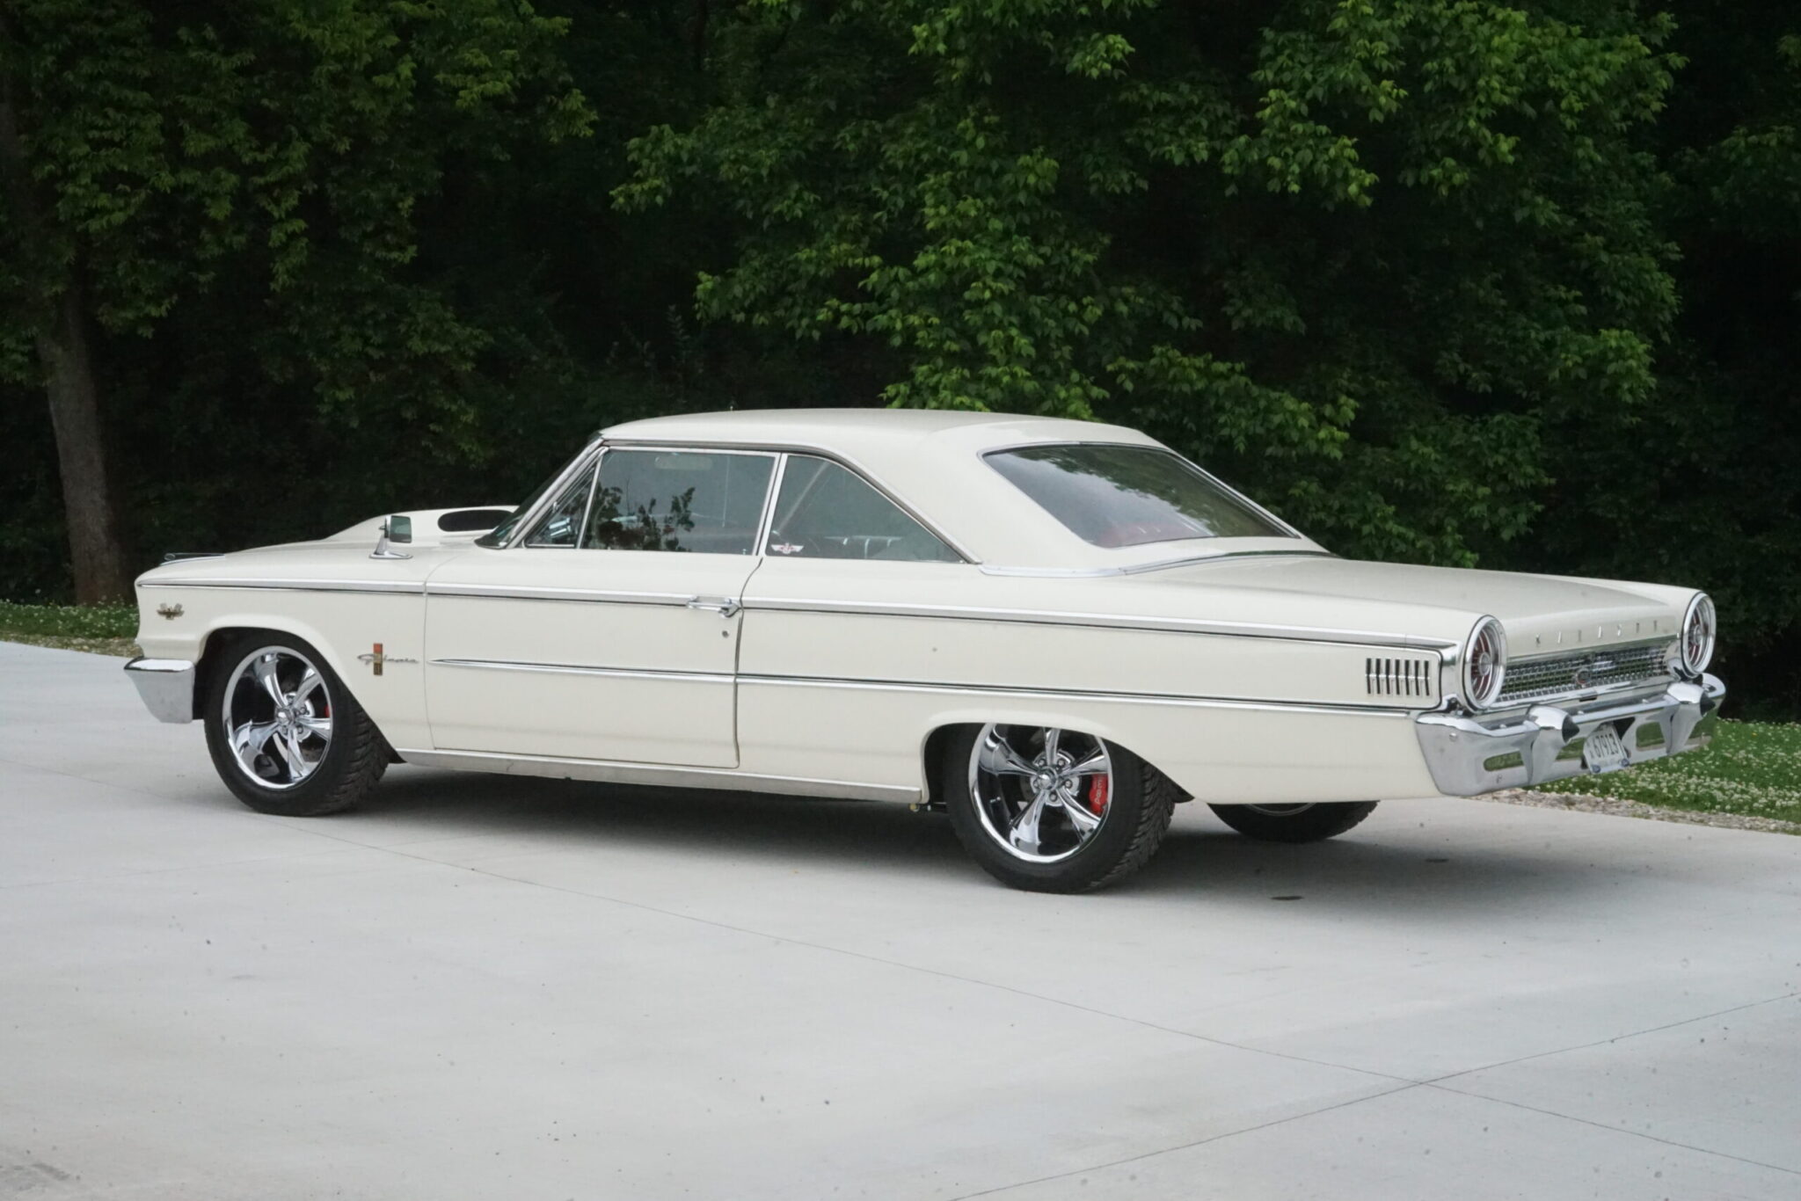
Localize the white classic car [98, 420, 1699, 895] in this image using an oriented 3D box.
[{"bbox_3d":[-0.067,0.072,11.570,5.330,1.410,2.030,3,4,33],"label":"white classic car"}]

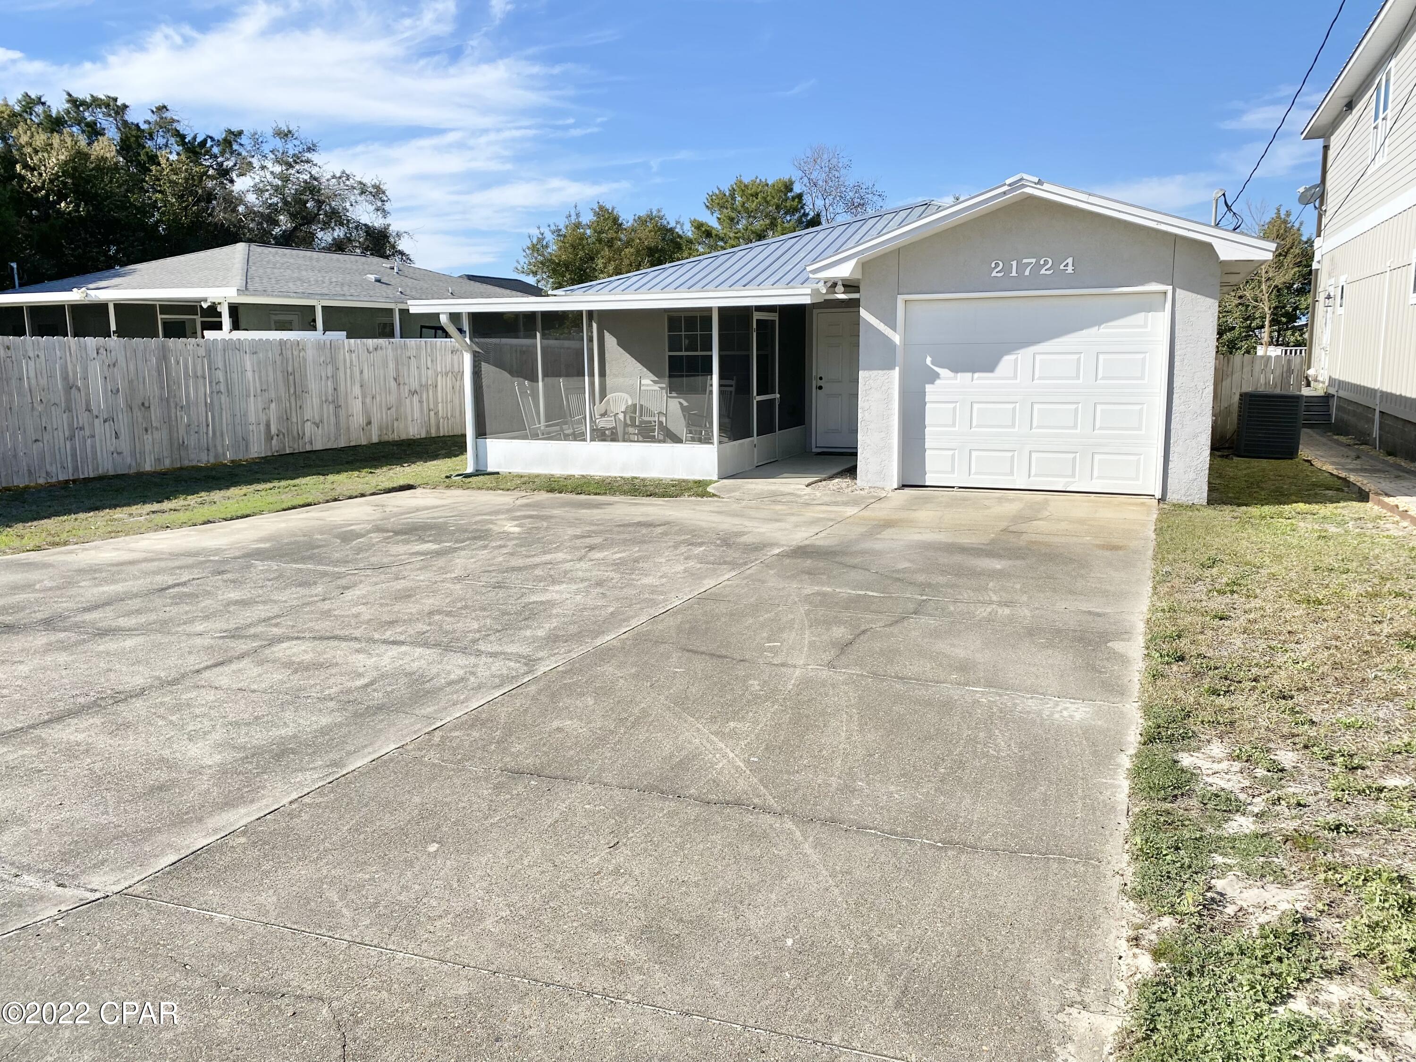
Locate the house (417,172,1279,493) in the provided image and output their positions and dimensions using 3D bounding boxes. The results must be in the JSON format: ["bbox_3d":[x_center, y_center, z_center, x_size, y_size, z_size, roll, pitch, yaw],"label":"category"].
[{"bbox_3d":[3.310,-3.595,18.398,10.300,4.300,13.300,3,10,22],"label":"house"}]

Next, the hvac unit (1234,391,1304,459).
[{"bbox_3d":[8.298,-1.578,15.790,0.790,0.940,0.790,3,10,22],"label":"hvac unit"}]

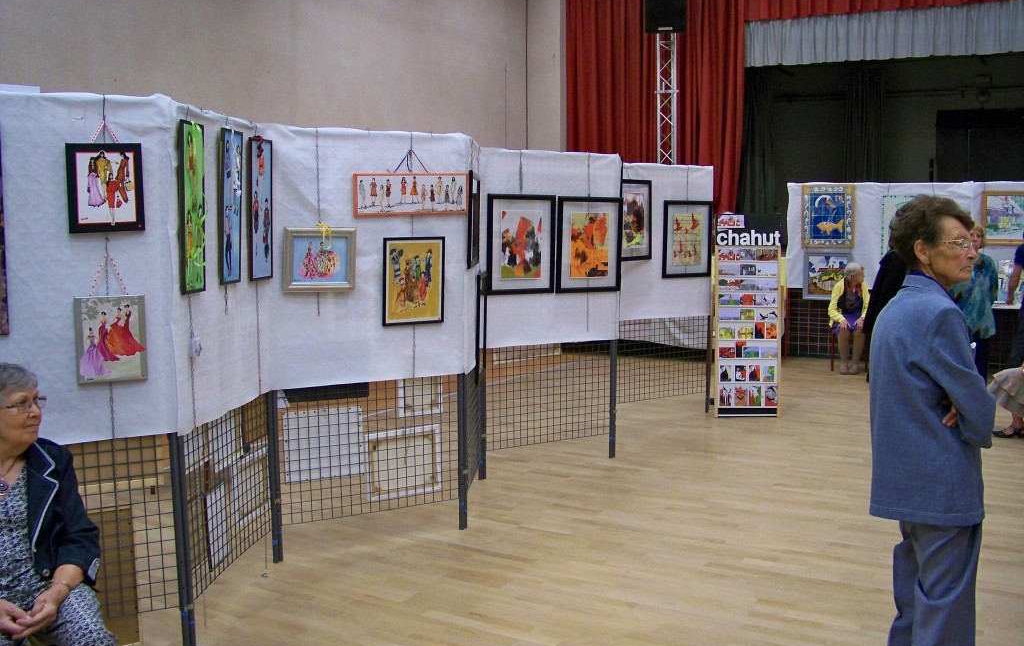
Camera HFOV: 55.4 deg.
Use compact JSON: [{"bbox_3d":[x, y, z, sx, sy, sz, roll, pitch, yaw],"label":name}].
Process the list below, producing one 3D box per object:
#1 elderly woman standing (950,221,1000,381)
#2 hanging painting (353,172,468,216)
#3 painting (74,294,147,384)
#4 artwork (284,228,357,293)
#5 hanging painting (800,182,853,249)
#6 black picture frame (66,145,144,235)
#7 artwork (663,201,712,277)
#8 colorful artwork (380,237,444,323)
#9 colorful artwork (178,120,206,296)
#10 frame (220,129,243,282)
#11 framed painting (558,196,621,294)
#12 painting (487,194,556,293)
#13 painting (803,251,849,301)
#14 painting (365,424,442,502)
[{"bbox_3d":[3.682,-0.003,7.792,0.440,1.580,0.300,3,7,25],"label":"elderly woman standing"},{"bbox_3d":[-0.481,-0.617,4.705,0.620,0.201,0.025,-4,6,-32],"label":"hanging painting"},{"bbox_3d":[-1.366,0.058,3.330,0.235,0.297,0.025,-3,6,-28],"label":"painting"},{"bbox_3d":[-0.882,-0.290,4.475,0.350,0.293,0.030,-4,6,-32],"label":"artwork"},{"bbox_3d":[3.545,-1.190,10.946,0.560,0.685,0.035,3,7,22],"label":"hanging painting"},{"bbox_3d":[-1.374,-0.457,3.307,0.235,0.295,0.025,-3,7,-27],"label":"black picture frame"},{"bbox_3d":[1.437,-0.682,7.973,0.510,0.620,0.030,-3,6,-29],"label":"artwork"},{"bbox_3d":[-0.475,-0.204,4.752,0.334,0.422,0.025,-4,6,-32],"label":"colorful artwork"},{"bbox_3d":[-1.155,-0.420,3.532,0.022,0.610,0.200,0,5,4],"label":"colorful artwork"},{"bbox_3d":[-1.113,-0.460,3.886,0.025,0.610,0.200,1,6,6],"label":"frame"},{"bbox_3d":[0.499,-0.496,6.235,0.505,0.605,0.030,-3,7,-32],"label":"framed painting"},{"bbox_3d":[0.062,-0.475,5.960,0.495,0.605,0.030,-3,7,-32],"label":"painting"},{"bbox_3d":[3.685,-0.549,11.354,0.550,0.560,0.040,1,5,19],"label":"painting"},{"bbox_3d":[-0.538,0.696,4.861,0.405,0.333,0.025,-4,6,-32],"label":"painting"}]

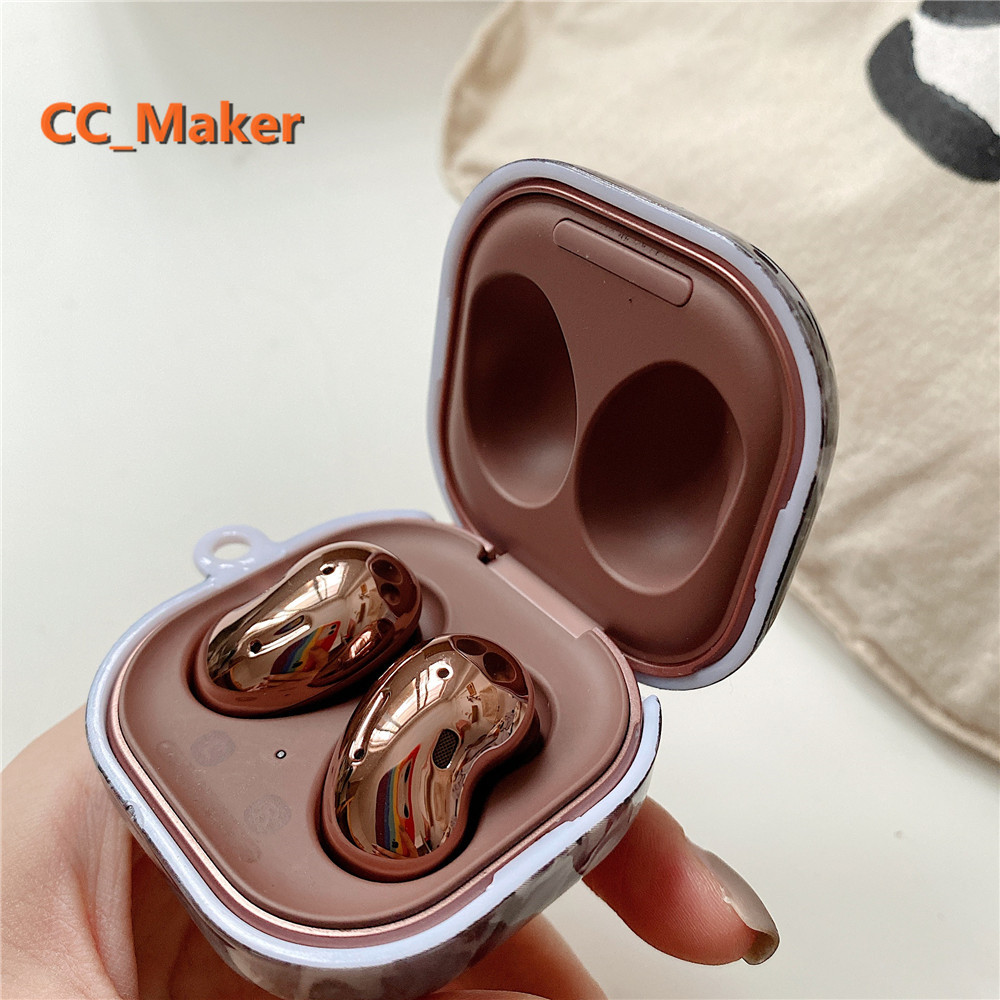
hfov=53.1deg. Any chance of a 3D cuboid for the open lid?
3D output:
[{"bbox_3d":[0.014,-0.009,0.114,0.013,0.053,0.053,-21,44,-37],"label":"open lid"}]

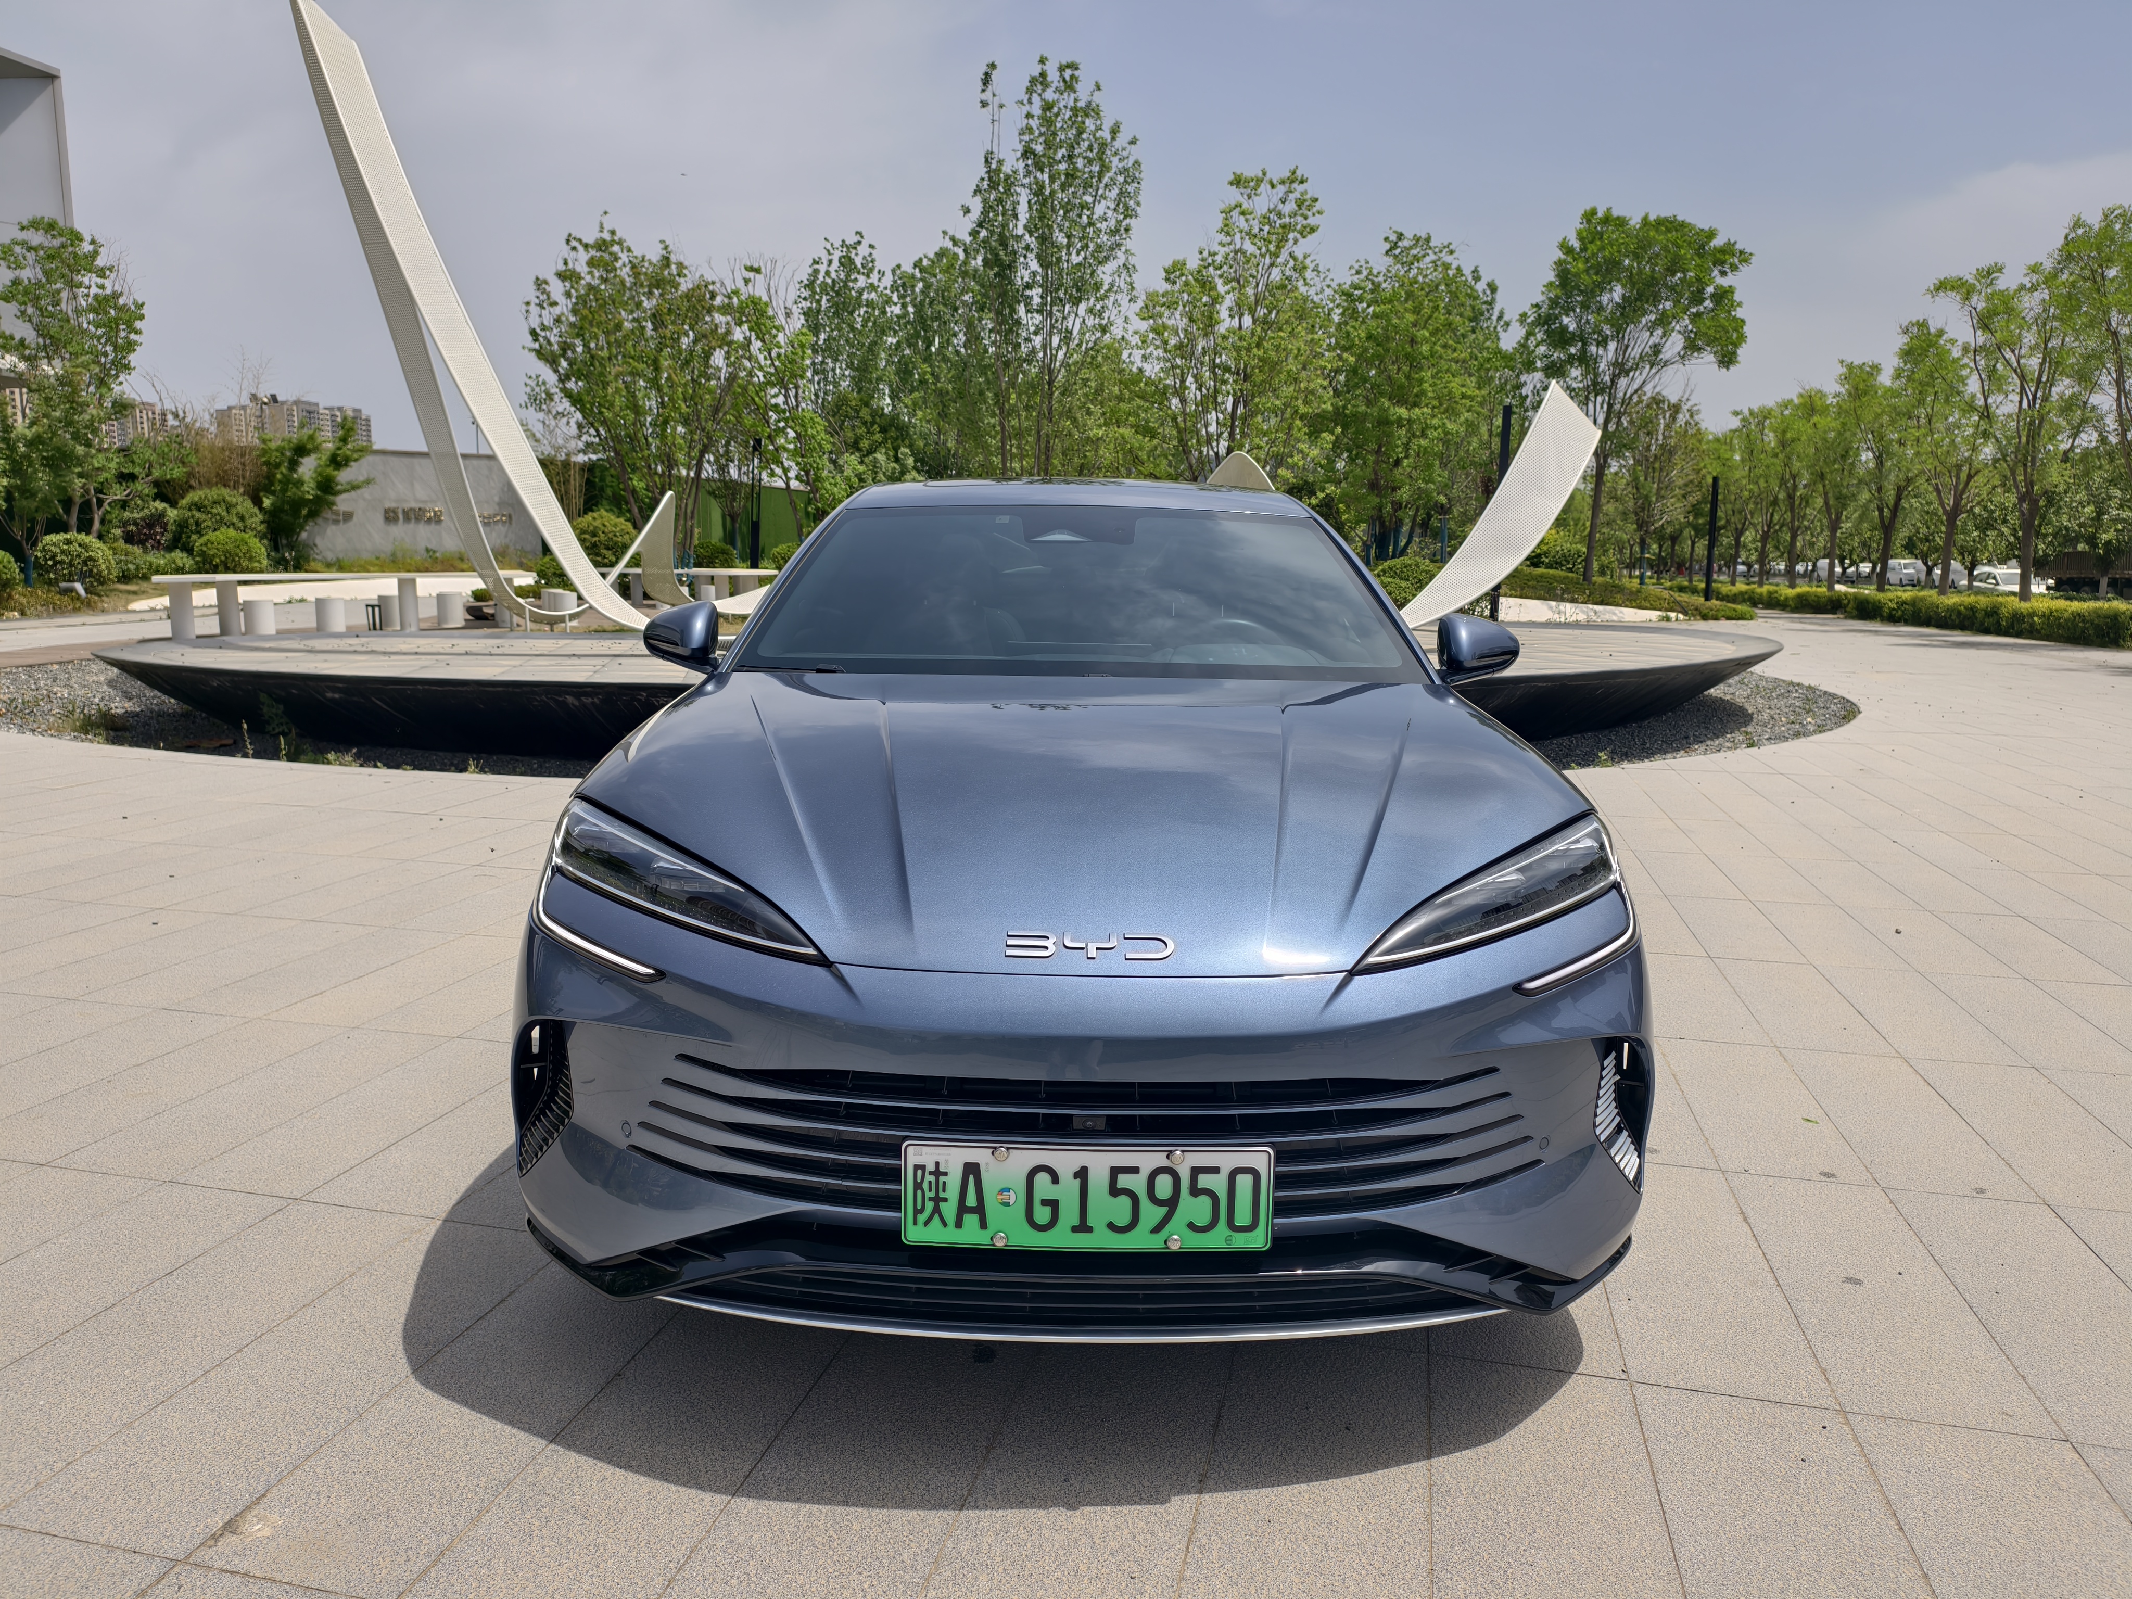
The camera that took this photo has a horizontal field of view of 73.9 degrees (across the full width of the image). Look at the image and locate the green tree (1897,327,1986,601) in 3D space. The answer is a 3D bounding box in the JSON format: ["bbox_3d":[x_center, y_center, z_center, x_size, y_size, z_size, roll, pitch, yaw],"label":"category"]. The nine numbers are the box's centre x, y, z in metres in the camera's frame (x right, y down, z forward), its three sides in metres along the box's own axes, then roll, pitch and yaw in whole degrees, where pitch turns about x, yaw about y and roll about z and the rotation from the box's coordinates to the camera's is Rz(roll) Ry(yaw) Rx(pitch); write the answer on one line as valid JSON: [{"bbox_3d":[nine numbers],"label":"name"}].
[{"bbox_3d":[18.773,-7.005,30.510,2.300,6.411,2.600,1,10,0],"label":"green tree"}]

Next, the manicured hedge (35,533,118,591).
[{"bbox_3d":[-24.794,-5.956,35.500,1.650,1.480,1.650,1,10,0],"label":"manicured hedge"}]

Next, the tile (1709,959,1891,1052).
[{"bbox_3d":[2.135,0.612,4.146,0.302,0.045,0.885,3,10,14],"label":"tile"}]

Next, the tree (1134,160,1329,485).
[{"bbox_3d":[3.796,-9.399,32.363,4.500,9.500,4.400,1,10,0],"label":"tree"}]

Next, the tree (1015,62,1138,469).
[{"bbox_3d":[0.211,-11.041,33.610,3.400,12.217,3.400,1,10,0],"label":"tree"}]

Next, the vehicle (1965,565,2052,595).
[{"bbox_3d":[37.202,-8.342,56.000,1.830,1.480,4.600,3,10,14],"label":"vehicle"}]

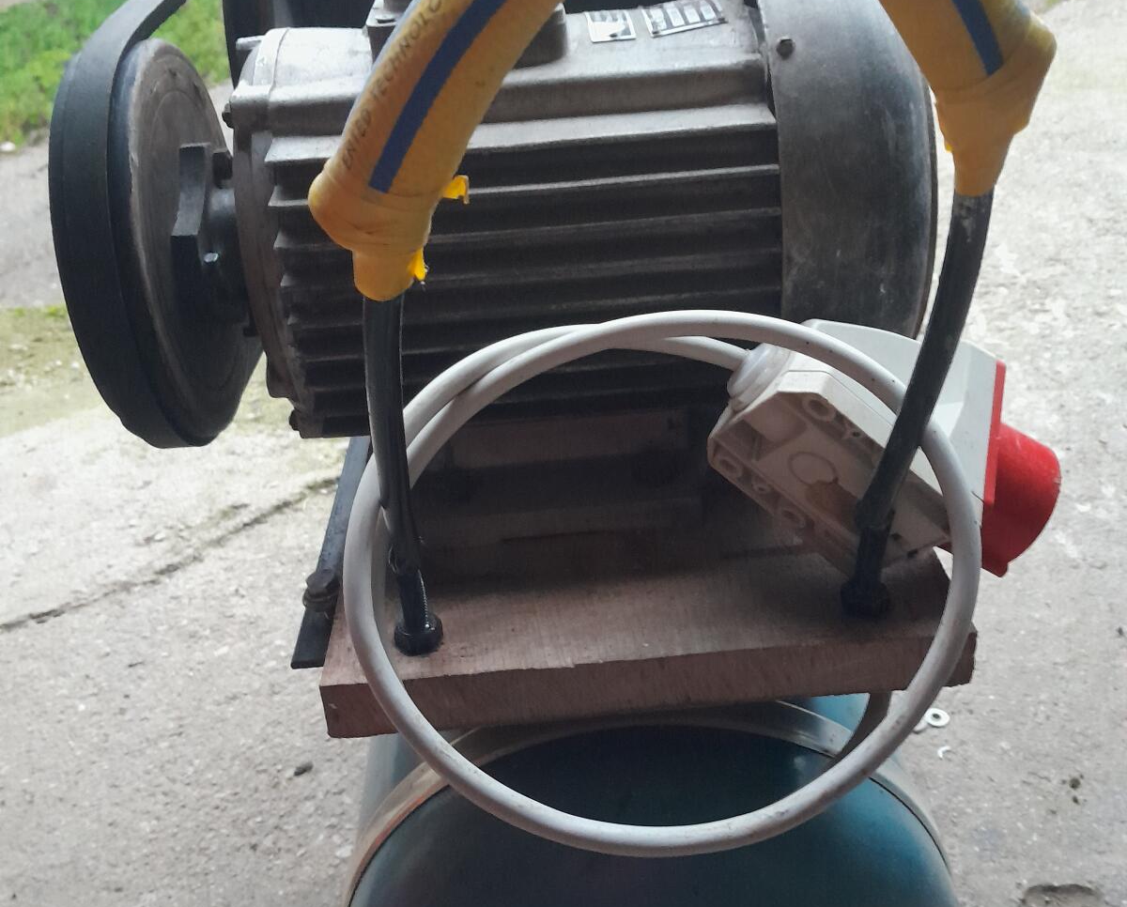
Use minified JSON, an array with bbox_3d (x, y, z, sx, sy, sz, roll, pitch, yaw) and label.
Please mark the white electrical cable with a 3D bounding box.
[{"bbox_3d":[0.037,0.044,0.429,0.245,0.065,0.210,-4,72,-1],"label":"white electrical cable"}]

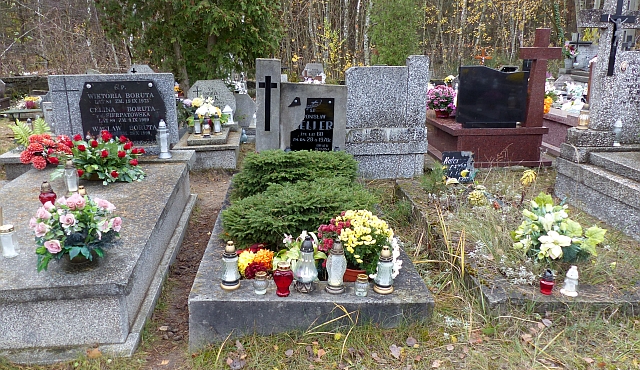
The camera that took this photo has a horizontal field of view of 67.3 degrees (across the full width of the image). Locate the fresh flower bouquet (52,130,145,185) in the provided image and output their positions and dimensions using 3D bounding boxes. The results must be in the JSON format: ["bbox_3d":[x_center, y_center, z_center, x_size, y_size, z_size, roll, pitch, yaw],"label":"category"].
[{"bbox_3d":[-1.747,-0.224,3.792,0.660,0.370,0.450,-2,15,-7],"label":"fresh flower bouquet"}]

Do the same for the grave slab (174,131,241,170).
[{"bbox_3d":[-1.395,-0.486,6.130,0.742,0.268,1.298,-2,15,-7],"label":"grave slab"}]

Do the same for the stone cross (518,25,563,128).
[{"bbox_3d":[2.587,-1.244,5.640,0.494,1.133,0.134,-1,15,-3],"label":"stone cross"}]

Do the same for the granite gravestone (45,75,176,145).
[{"bbox_3d":[-1.840,-0.665,4.324,1.081,0.639,0.144,-2,15,-8],"label":"granite gravestone"}]

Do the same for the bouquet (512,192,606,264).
[{"bbox_3d":[1.356,0.255,2.756,0.520,0.340,0.400,0,15,0],"label":"bouquet"}]

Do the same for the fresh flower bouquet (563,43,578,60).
[{"bbox_3d":[4.723,-2.517,9.064,0.268,0.288,0.247,0,15,0],"label":"fresh flower bouquet"}]

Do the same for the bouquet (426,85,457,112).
[{"bbox_3d":[1.692,-1.167,6.694,0.420,0.430,0.420,0,15,0],"label":"bouquet"}]

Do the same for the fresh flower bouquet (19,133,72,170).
[{"bbox_3d":[-2.206,-0.265,3.862,0.381,0.258,0.278,-2,15,-8],"label":"fresh flower bouquet"}]

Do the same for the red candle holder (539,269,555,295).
[{"bbox_3d":[1.109,0.477,2.354,0.068,0.120,0.068,0,15,0],"label":"red candle holder"}]

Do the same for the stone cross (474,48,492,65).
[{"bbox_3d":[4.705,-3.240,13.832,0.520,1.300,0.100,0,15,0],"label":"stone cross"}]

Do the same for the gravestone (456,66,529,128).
[{"bbox_3d":[2.050,-1.040,5.695,0.814,0.711,0.113,-1,15,-3],"label":"gravestone"}]

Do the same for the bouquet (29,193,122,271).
[{"bbox_3d":[-1.252,0.246,2.461,0.440,0.300,0.360,-2,15,-7],"label":"bouquet"}]

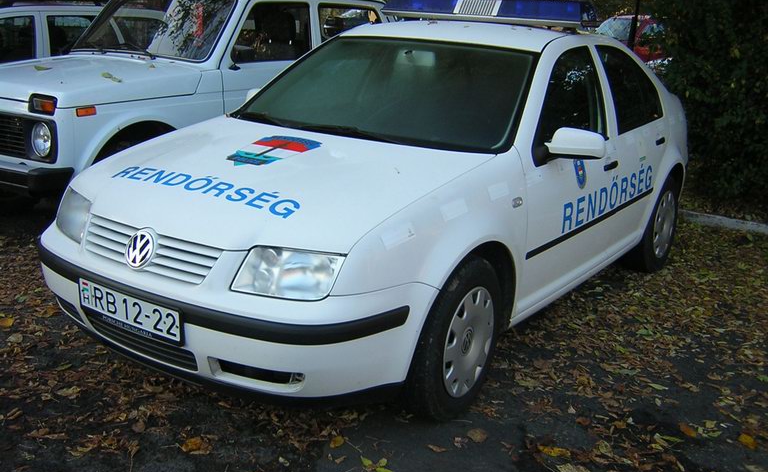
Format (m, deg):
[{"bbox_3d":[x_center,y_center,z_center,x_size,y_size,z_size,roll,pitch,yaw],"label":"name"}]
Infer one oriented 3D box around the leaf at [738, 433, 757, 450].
[{"bbox_3d":[1.358,0.766,2.981,0.052,0.015,0.102,1,15,-6],"label":"leaf"}]

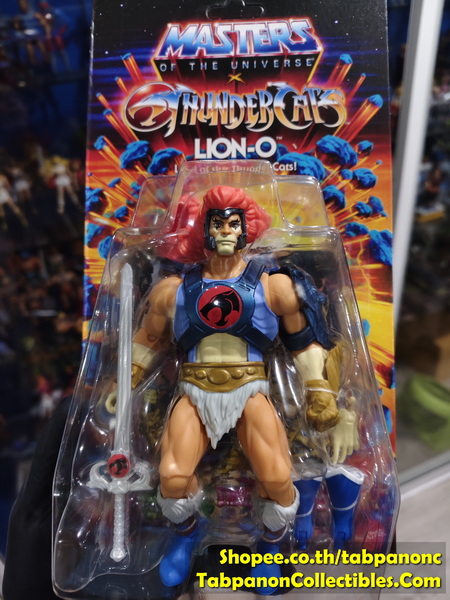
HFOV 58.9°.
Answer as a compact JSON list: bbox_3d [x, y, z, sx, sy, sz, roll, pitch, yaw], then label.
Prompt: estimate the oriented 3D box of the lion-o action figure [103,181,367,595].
[{"bbox_3d":[0.003,0.028,0.160,0.101,0.149,0.046,-1,-5,7],"label":"lion-o action figure"}]

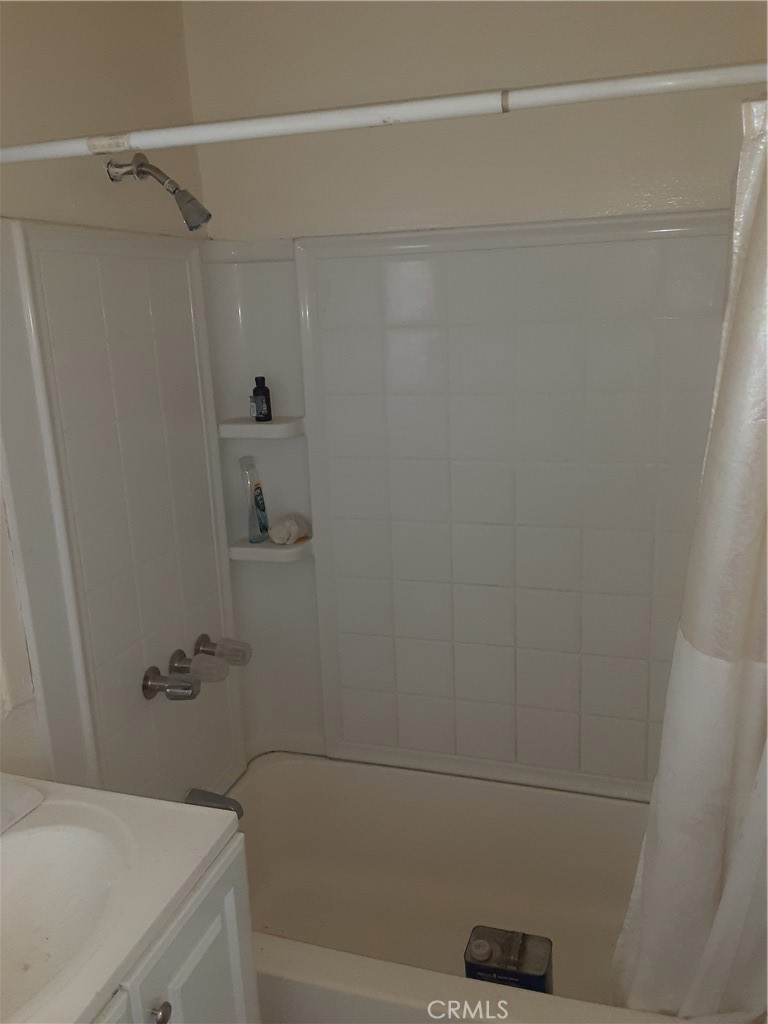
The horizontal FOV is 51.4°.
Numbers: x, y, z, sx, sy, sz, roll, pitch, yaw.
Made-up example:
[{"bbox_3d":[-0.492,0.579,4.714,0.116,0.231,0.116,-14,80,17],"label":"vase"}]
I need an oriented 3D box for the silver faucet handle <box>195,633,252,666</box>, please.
[{"bbox_3d":[-0.370,0.323,1.864,0.130,0.064,0.062,2,13,19],"label":"silver faucet handle"}]

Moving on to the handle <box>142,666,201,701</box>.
[{"bbox_3d":[-0.439,0.367,1.682,0.124,0.064,0.062,2,13,19],"label":"handle"}]

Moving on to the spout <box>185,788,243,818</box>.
[{"bbox_3d":[-0.386,0.673,1.846,0.140,0.063,0.054,2,13,19],"label":"spout"}]

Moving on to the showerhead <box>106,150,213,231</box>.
[{"bbox_3d":[-0.446,-0.634,1.588,0.225,0.156,0.062,2,13,19],"label":"showerhead"}]

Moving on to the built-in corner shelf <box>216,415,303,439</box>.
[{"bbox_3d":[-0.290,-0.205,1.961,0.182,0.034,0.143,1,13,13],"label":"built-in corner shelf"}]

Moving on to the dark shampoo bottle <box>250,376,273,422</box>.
[{"bbox_3d":[-0.298,-0.276,1.952,0.041,0.108,0.041,-1,13,4],"label":"dark shampoo bottle"}]

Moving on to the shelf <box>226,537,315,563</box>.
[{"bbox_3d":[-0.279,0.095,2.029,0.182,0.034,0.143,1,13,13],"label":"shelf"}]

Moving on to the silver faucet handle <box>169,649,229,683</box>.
[{"bbox_3d":[-0.403,0.344,1.770,0.130,0.064,0.062,2,13,19],"label":"silver faucet handle"}]

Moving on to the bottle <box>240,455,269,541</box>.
[{"bbox_3d":[-0.325,-0.031,2.021,0.050,0.203,0.040,-14,14,-34],"label":"bottle"}]

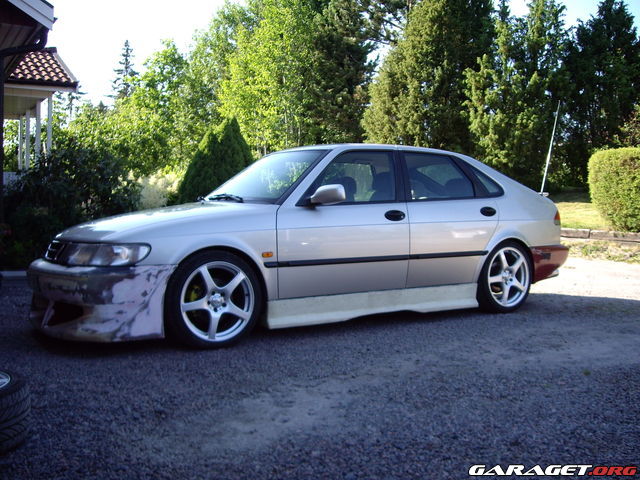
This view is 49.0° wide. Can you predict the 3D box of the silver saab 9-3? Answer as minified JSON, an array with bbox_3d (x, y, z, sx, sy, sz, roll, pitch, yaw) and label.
[{"bbox_3d":[0.025,-0.090,5.760,4.670,1.380,1.750,-2,4,-33],"label":"silver saab 9-3"}]

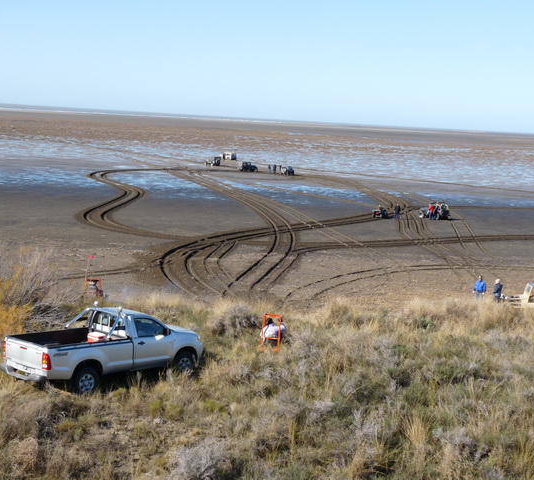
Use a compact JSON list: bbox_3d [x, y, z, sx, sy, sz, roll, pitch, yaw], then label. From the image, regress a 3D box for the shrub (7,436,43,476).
[{"bbox_3d":[-4.102,3.677,15.700,0.560,0.500,0.520,3,7,0],"label":"shrub"}]

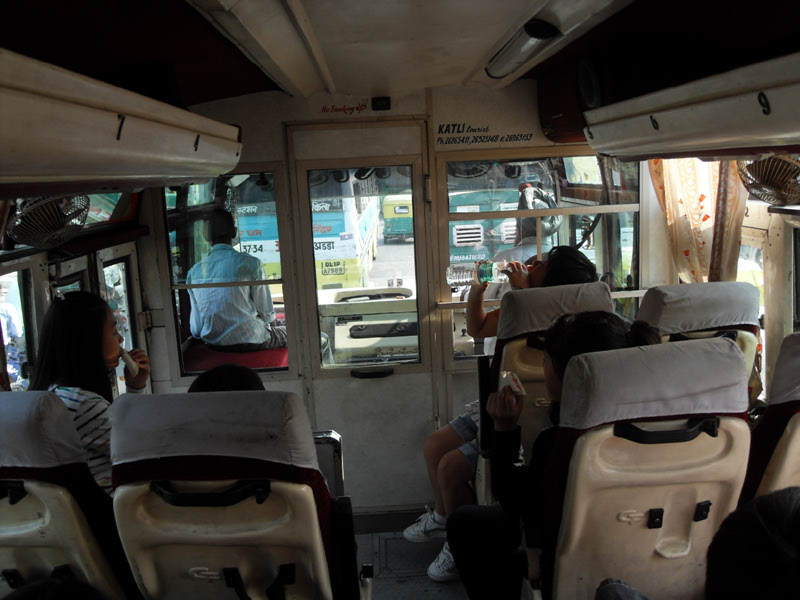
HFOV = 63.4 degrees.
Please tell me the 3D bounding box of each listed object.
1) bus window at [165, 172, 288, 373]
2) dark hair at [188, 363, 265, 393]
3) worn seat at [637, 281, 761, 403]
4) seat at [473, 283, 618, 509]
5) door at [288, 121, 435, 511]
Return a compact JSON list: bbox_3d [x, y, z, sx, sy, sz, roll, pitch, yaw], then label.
[{"bbox_3d":[-0.731,-0.091,2.723,0.460,0.840,0.040,-3,11,-2],"label":"bus window"},{"bbox_3d":[-0.402,0.227,1.505,0.180,0.190,0.210,-3,11,-2],"label":"dark hair"},{"bbox_3d":[1.014,0.388,2.518,0.450,1.040,0.600,-3,11,-2],"label":"worn seat"},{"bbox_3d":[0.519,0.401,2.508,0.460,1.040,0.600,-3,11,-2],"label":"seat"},{"bbox_3d":[-0.137,0.110,2.789,0.570,1.710,0.060,-3,11,-2],"label":"door"}]

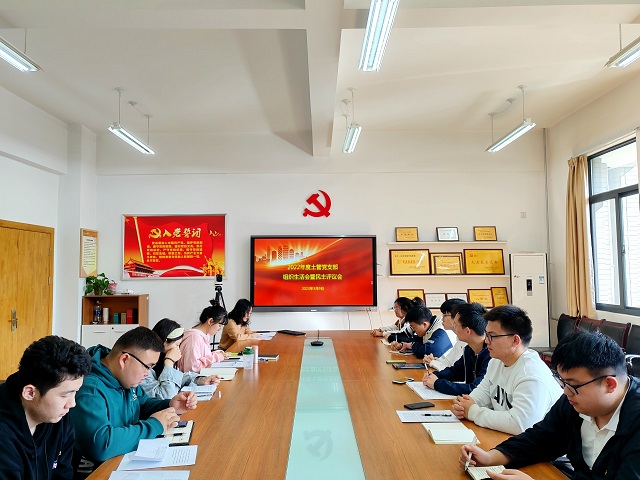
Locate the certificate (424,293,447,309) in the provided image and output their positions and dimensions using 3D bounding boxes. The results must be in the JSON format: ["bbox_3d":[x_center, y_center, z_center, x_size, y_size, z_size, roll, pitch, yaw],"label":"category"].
[{"bbox_3d":[1.648,0.873,7.074,0.284,0.228,0.025,0,-17,-1],"label":"certificate"}]

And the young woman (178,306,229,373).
[{"bbox_3d":[-1.036,1.164,4.125,0.640,1.220,0.500,0,-4,5],"label":"young woman"}]

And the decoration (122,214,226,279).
[{"bbox_3d":[-2.090,0.101,7.165,1.510,0.942,0.030,0,-3,-1],"label":"decoration"}]

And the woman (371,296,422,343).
[{"bbox_3d":[0.887,1.224,5.404,0.700,1.198,0.500,0,-3,-12],"label":"woman"}]

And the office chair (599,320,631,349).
[{"bbox_3d":[2.791,1.307,5.117,0.620,0.970,0.570,0,-3,-1],"label":"office chair"}]

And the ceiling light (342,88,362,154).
[{"bbox_3d":[0.390,-1.404,6.136,0.150,0.447,1.289,0,-3,-1],"label":"ceiling light"}]

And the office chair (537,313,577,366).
[{"bbox_3d":[2.834,1.399,6.037,0.620,0.980,0.570,0,-4,-5],"label":"office chair"}]

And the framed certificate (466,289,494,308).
[{"bbox_3d":[2.279,0.838,7.074,0.328,0.269,0.025,0,-18,-1],"label":"framed certificate"}]

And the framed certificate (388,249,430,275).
[{"bbox_3d":[1.285,0.319,7.084,0.559,0.364,0.025,0,-16,-1],"label":"framed certificate"}]

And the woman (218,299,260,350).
[{"bbox_3d":[-0.922,1.267,5.643,0.630,1.200,0.500,-1,-4,11],"label":"woman"}]

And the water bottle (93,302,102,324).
[{"bbox_3d":[-3.054,1.000,6.860,0.092,0.325,0.092,0,-3,-1],"label":"water bottle"}]

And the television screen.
[{"bbox_3d":[-0.087,0.479,7.083,1.794,1.085,0.090,0,-3,-1],"label":"television screen"}]

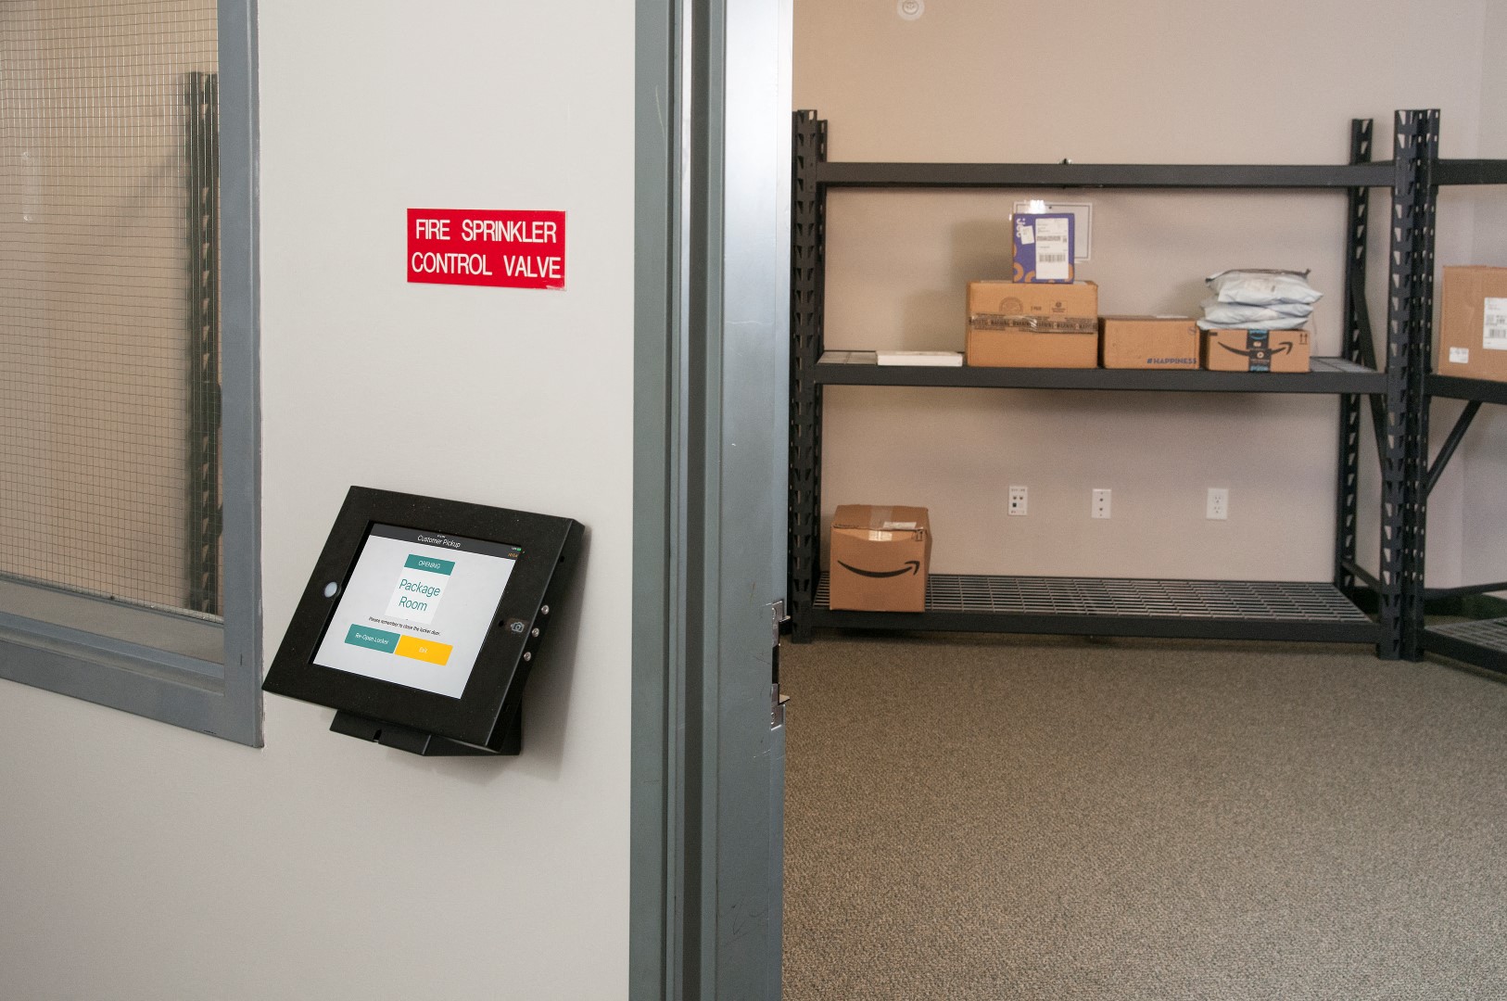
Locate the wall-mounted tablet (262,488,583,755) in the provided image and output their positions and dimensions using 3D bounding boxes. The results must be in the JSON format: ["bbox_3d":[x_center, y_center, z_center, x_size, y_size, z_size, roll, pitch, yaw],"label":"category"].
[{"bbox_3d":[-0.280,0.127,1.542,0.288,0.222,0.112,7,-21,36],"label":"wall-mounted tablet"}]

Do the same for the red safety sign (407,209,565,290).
[{"bbox_3d":[-0.240,-0.224,1.490,0.198,0.067,0.004,7,11,36],"label":"red safety sign"}]

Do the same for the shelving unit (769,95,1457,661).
[{"bbox_3d":[1.190,-0.430,5.950,2.040,1.830,0.620,1,9,6],"label":"shelving unit"}]

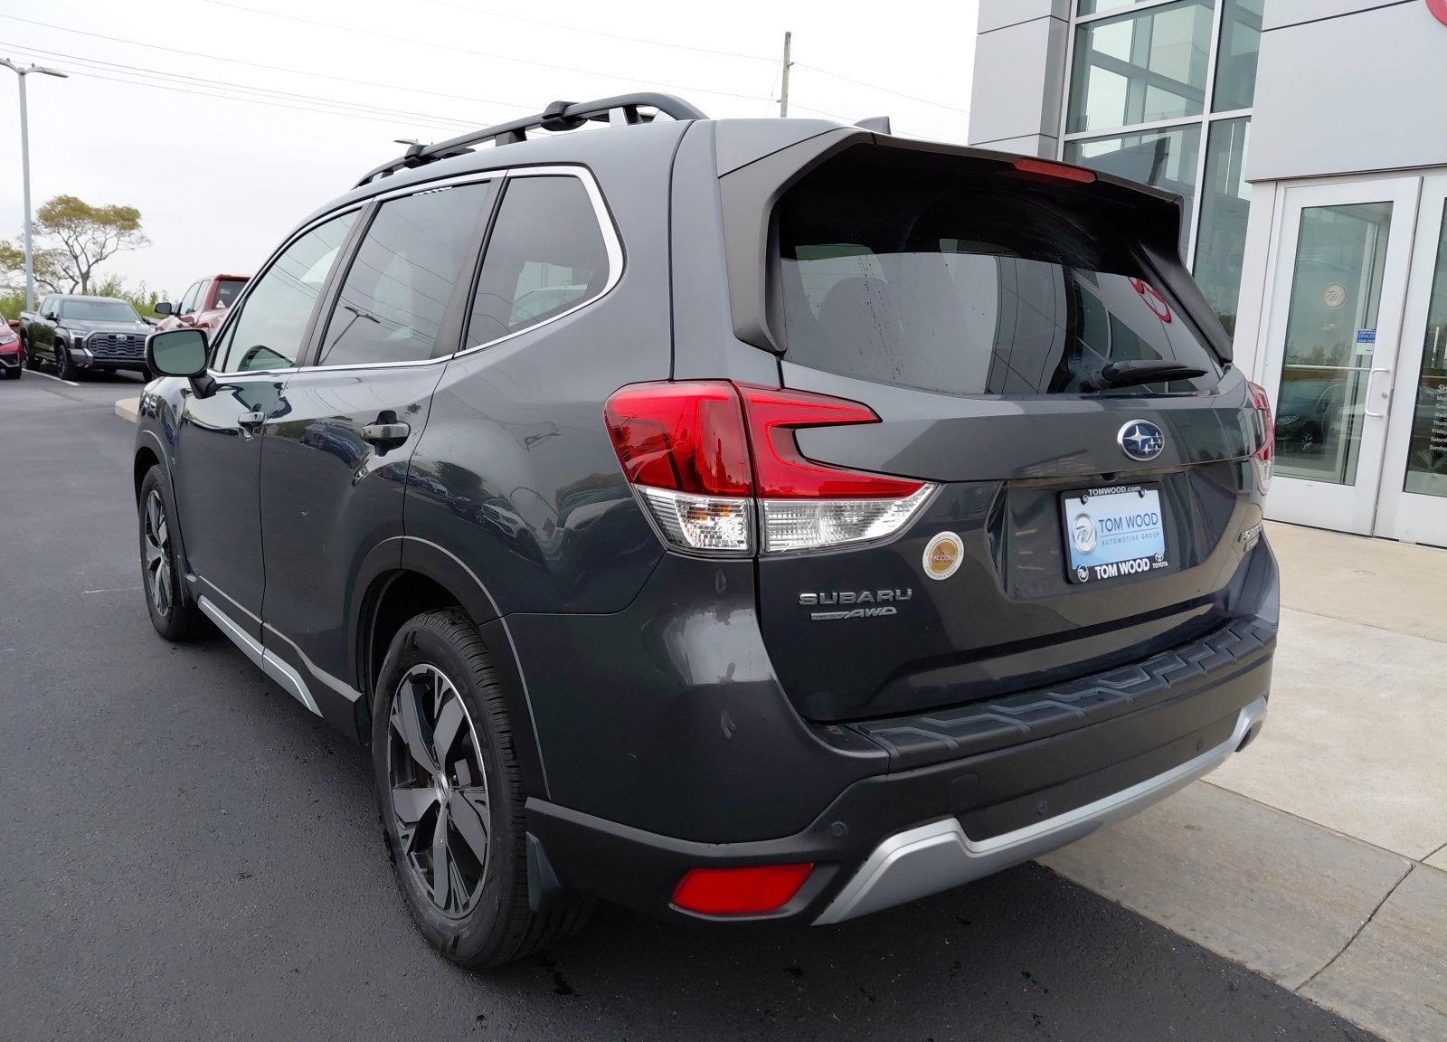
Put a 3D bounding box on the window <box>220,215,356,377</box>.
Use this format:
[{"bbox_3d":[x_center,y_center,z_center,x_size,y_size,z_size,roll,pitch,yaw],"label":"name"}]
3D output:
[{"bbox_3d":[-1.369,-0.665,3.173,0.055,0.485,1.000,19,-4,-39],"label":"window"}]

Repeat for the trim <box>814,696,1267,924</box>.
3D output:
[{"bbox_3d":[0.672,0.479,1.885,1.320,0.170,0.160,-6,12,-38],"label":"trim"}]

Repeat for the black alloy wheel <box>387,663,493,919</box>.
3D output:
[{"bbox_3d":[-0.497,0.508,2.059,0.180,0.485,0.485,-4,11,-38],"label":"black alloy wheel"}]

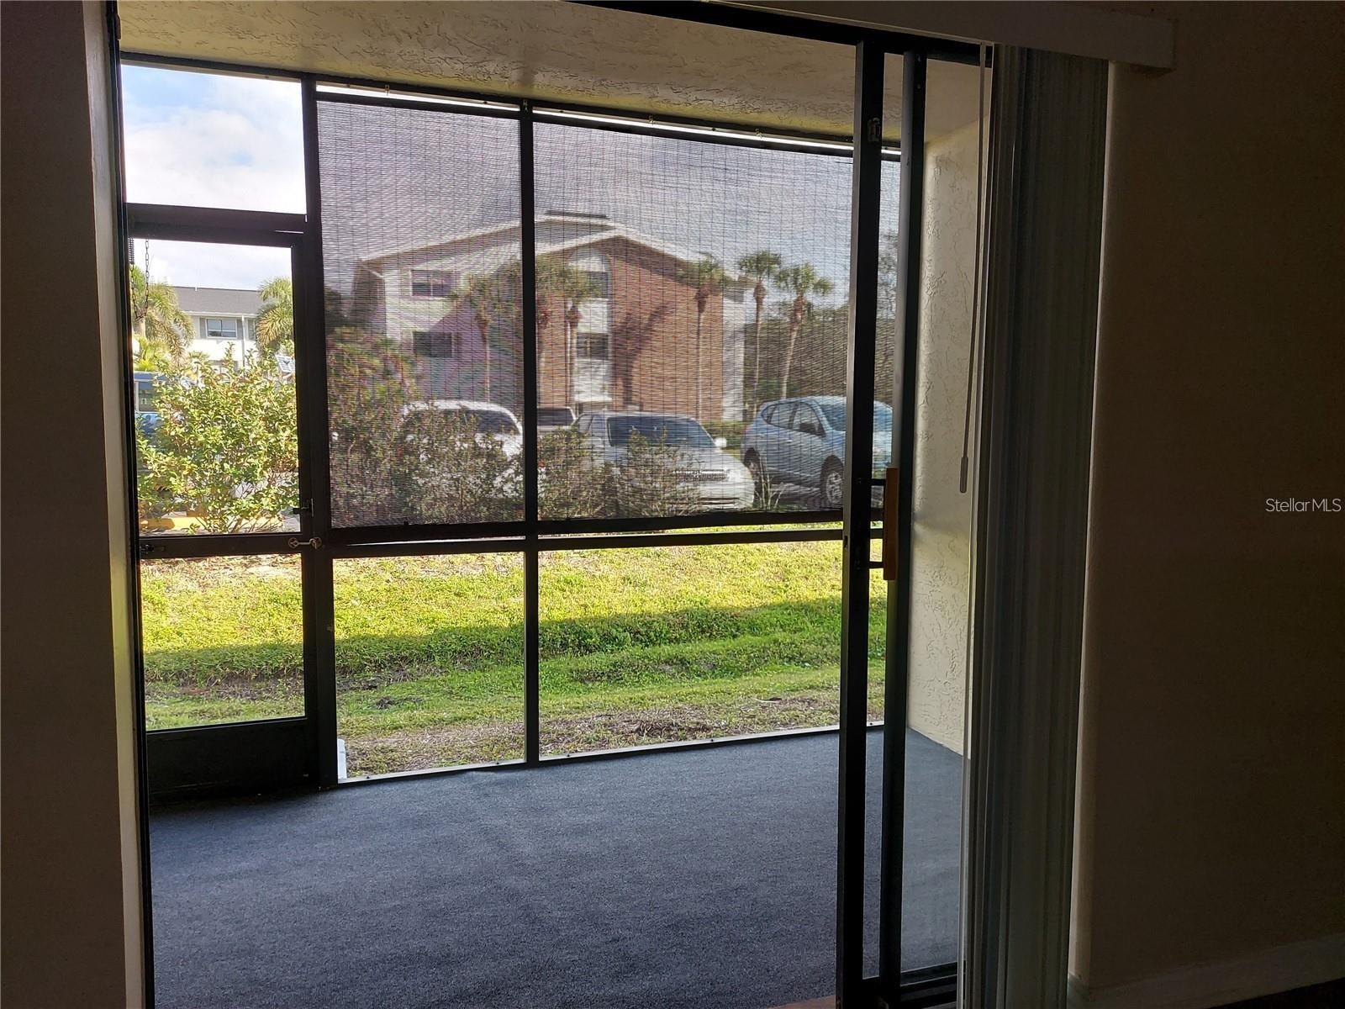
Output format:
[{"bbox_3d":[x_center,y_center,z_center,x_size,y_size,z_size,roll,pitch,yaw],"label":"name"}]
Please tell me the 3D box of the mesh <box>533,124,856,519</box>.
[{"bbox_3d":[0.212,-0.683,3.864,1.540,1.504,0.030,-1,6,-18],"label":"mesh"}]

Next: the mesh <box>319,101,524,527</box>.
[{"bbox_3d":[-0.886,-0.660,3.504,0.719,1.515,0.030,-1,6,-18],"label":"mesh"}]

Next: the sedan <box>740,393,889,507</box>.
[{"bbox_3d":[2.580,-0.840,14.900,1.810,1.660,4.650,-2,6,-19],"label":"sedan"}]

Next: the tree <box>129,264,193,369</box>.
[{"bbox_3d":[-18.573,-5.165,34.303,3.600,6.508,3.600,0,5,0],"label":"tree"}]

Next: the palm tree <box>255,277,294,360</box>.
[{"bbox_3d":[-14.631,-5.590,38.309,3.400,6.649,3.400,0,5,0],"label":"palm tree"}]

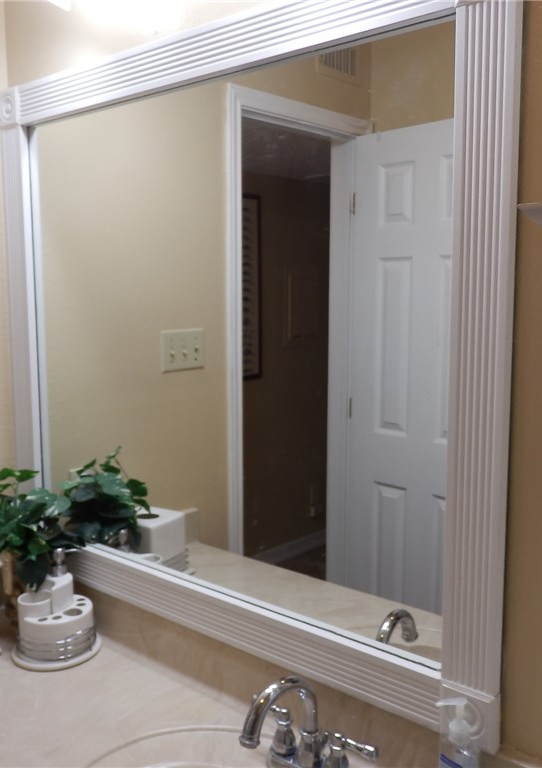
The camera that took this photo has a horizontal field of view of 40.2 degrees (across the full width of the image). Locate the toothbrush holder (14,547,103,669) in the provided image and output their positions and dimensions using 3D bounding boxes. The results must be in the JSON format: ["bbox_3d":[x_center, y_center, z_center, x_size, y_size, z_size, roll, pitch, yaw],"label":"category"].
[{"bbox_3d":[-0.437,0.447,1.499,0.172,0.200,0.172,-2,7,-17],"label":"toothbrush holder"}]

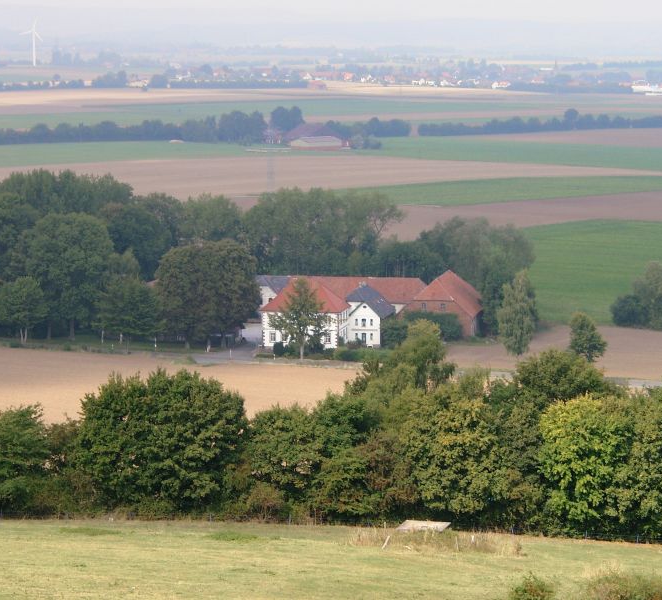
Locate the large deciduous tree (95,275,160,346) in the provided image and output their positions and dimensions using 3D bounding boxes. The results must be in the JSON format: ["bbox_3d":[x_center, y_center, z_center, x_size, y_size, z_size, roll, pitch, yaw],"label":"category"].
[{"bbox_3d":[-40.769,2.304,463.000,13.500,13.600,12.500,0,7,0],"label":"large deciduous tree"}]

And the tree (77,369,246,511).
[{"bbox_3d":[-16.968,13.982,230.000,16.600,13.800,14.500,0,7,0],"label":"tree"}]

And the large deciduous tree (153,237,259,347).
[{"bbox_3d":[-24.581,-1.095,460.000,20.500,21.000,18.500,0,7,0],"label":"large deciduous tree"}]

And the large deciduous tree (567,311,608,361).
[{"bbox_3d":[48.501,7.091,437.000,7.500,9.300,7.300,0,7,0],"label":"large deciduous tree"}]

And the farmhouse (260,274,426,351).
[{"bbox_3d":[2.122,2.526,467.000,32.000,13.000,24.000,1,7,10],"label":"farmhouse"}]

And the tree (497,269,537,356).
[{"bbox_3d":[36.072,2.418,447.000,7.700,16.800,7.500,0,7,0],"label":"tree"}]

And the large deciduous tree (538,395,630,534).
[{"bbox_3d":[24.255,15.802,222.000,8.800,13.200,8.800,0,7,0],"label":"large deciduous tree"}]

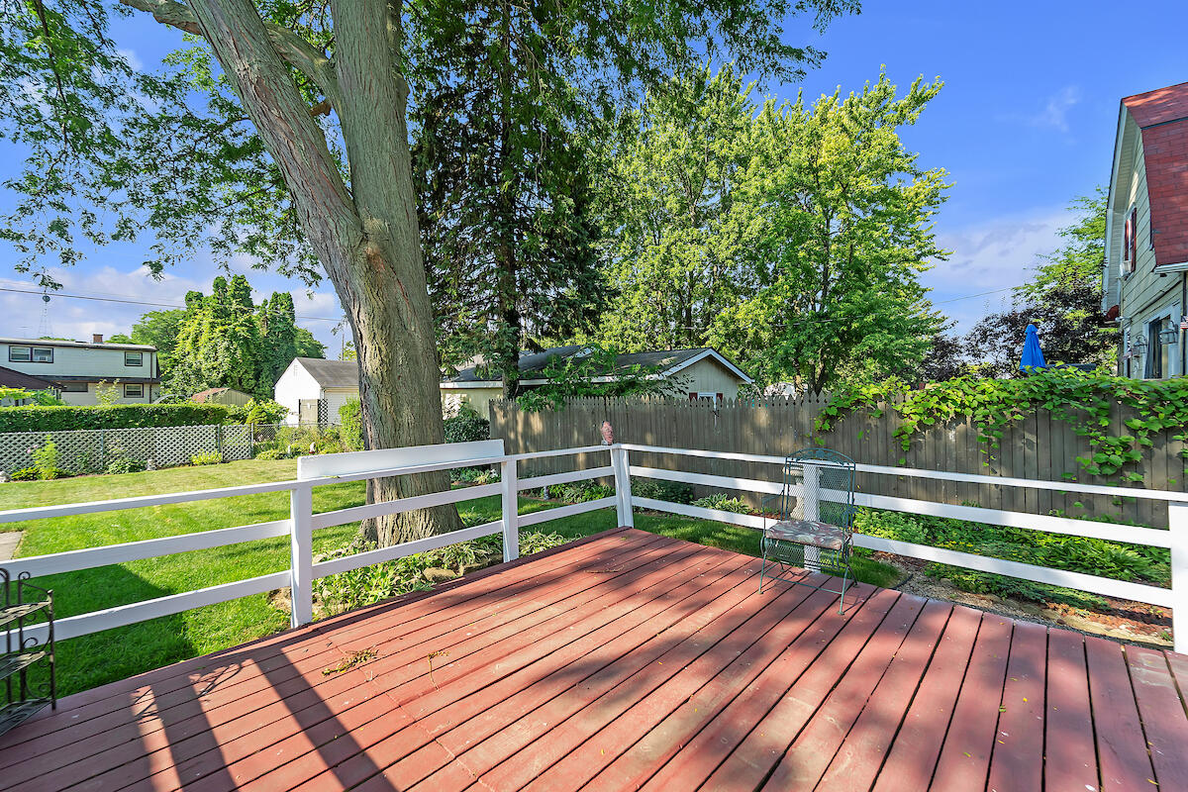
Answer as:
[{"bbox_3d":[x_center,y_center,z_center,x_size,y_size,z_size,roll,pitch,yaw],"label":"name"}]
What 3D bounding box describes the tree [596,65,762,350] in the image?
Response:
[{"bbox_3d":[4.200,-7.000,22.800,8.400,17.700,8.000,0,0,0],"label":"tree"}]

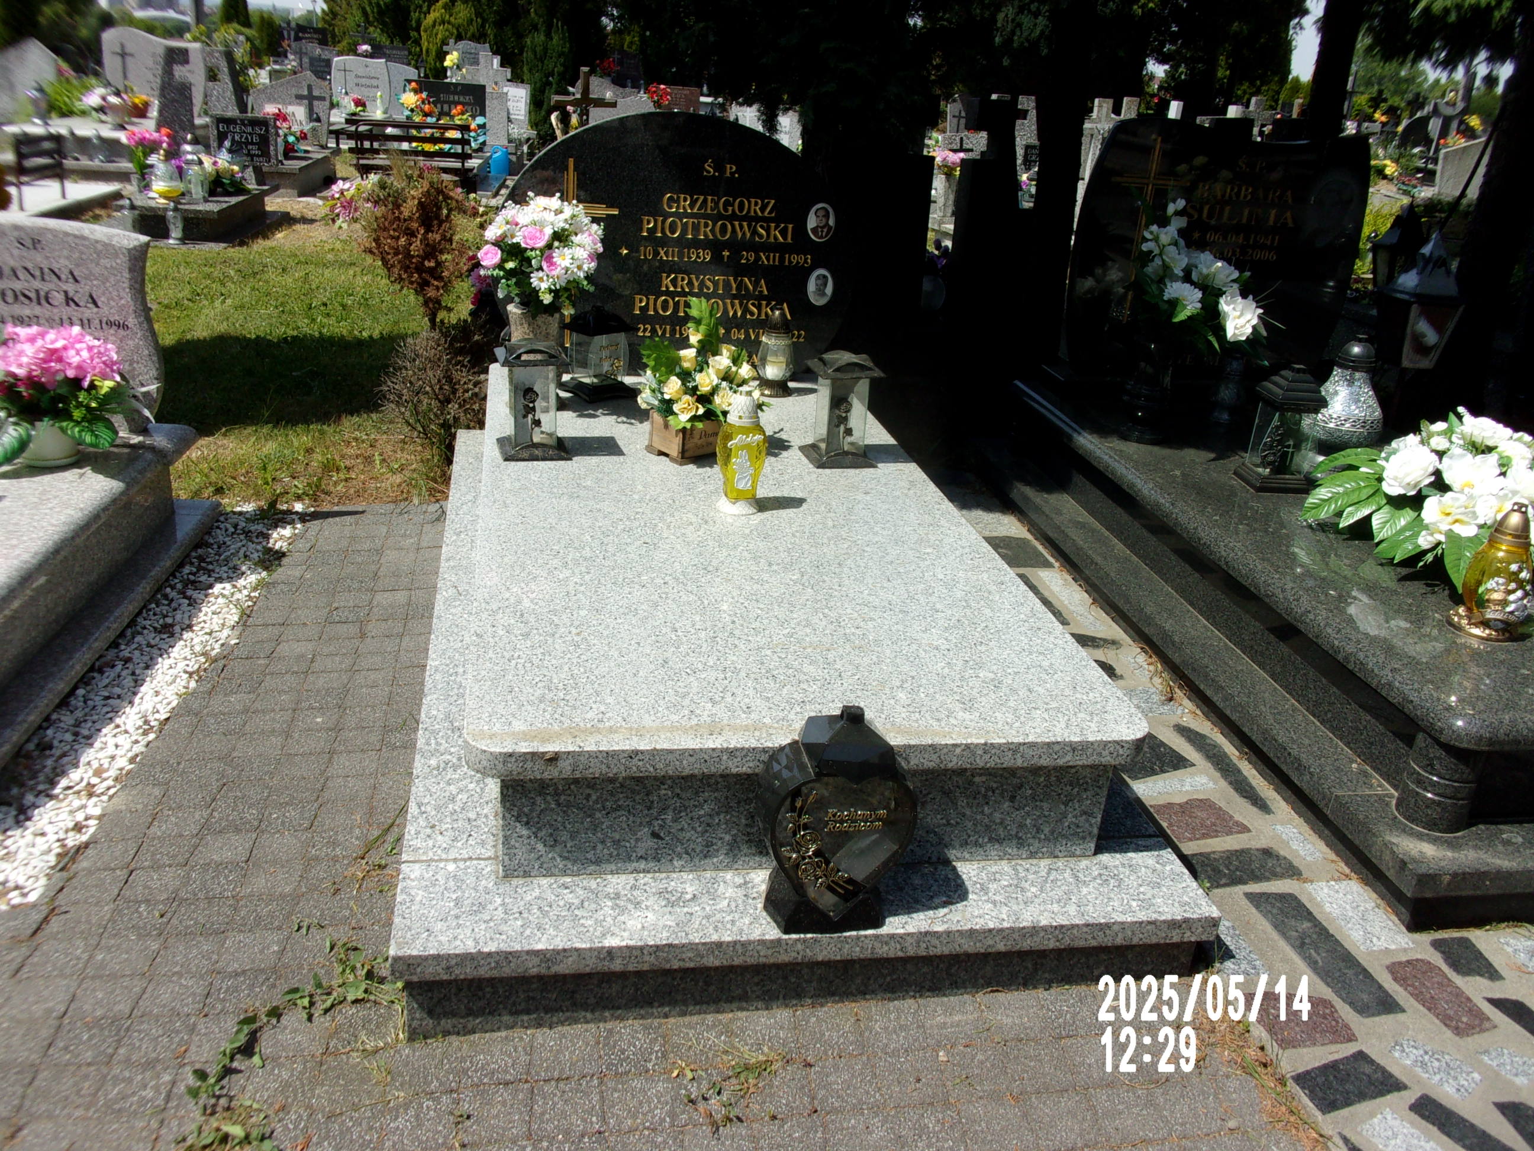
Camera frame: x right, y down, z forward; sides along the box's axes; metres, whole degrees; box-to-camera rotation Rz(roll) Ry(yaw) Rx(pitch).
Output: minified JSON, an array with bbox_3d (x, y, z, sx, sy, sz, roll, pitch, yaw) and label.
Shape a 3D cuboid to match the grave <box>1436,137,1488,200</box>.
[{"bbox_3d":[11.702,-6.800,20.800,0.850,0.950,0.200,-4,25,-21],"label":"grave"}]

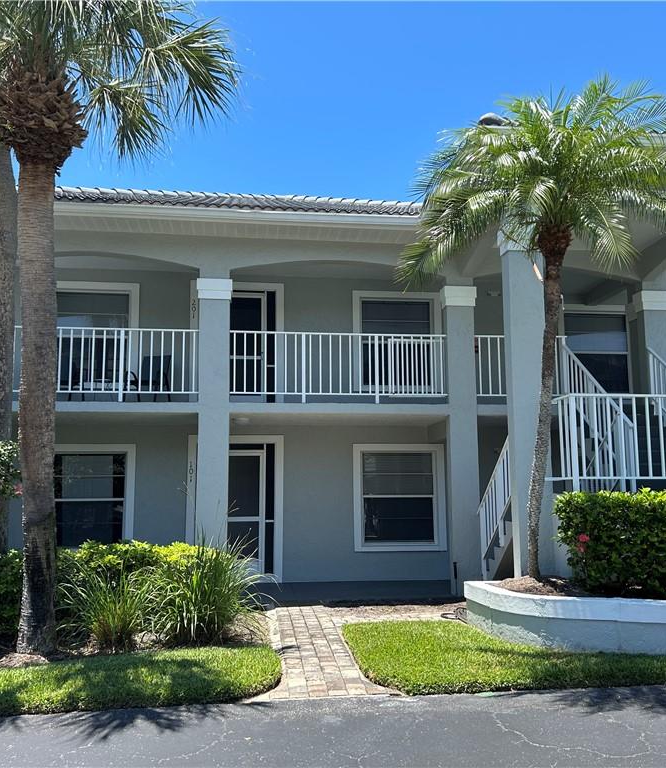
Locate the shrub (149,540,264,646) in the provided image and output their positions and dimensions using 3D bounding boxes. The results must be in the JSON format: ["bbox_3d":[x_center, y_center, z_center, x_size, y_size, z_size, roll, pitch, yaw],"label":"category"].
[{"bbox_3d":[-1.314,2.215,8.086,1.250,1.020,1.150,1,-8,-6],"label":"shrub"}]

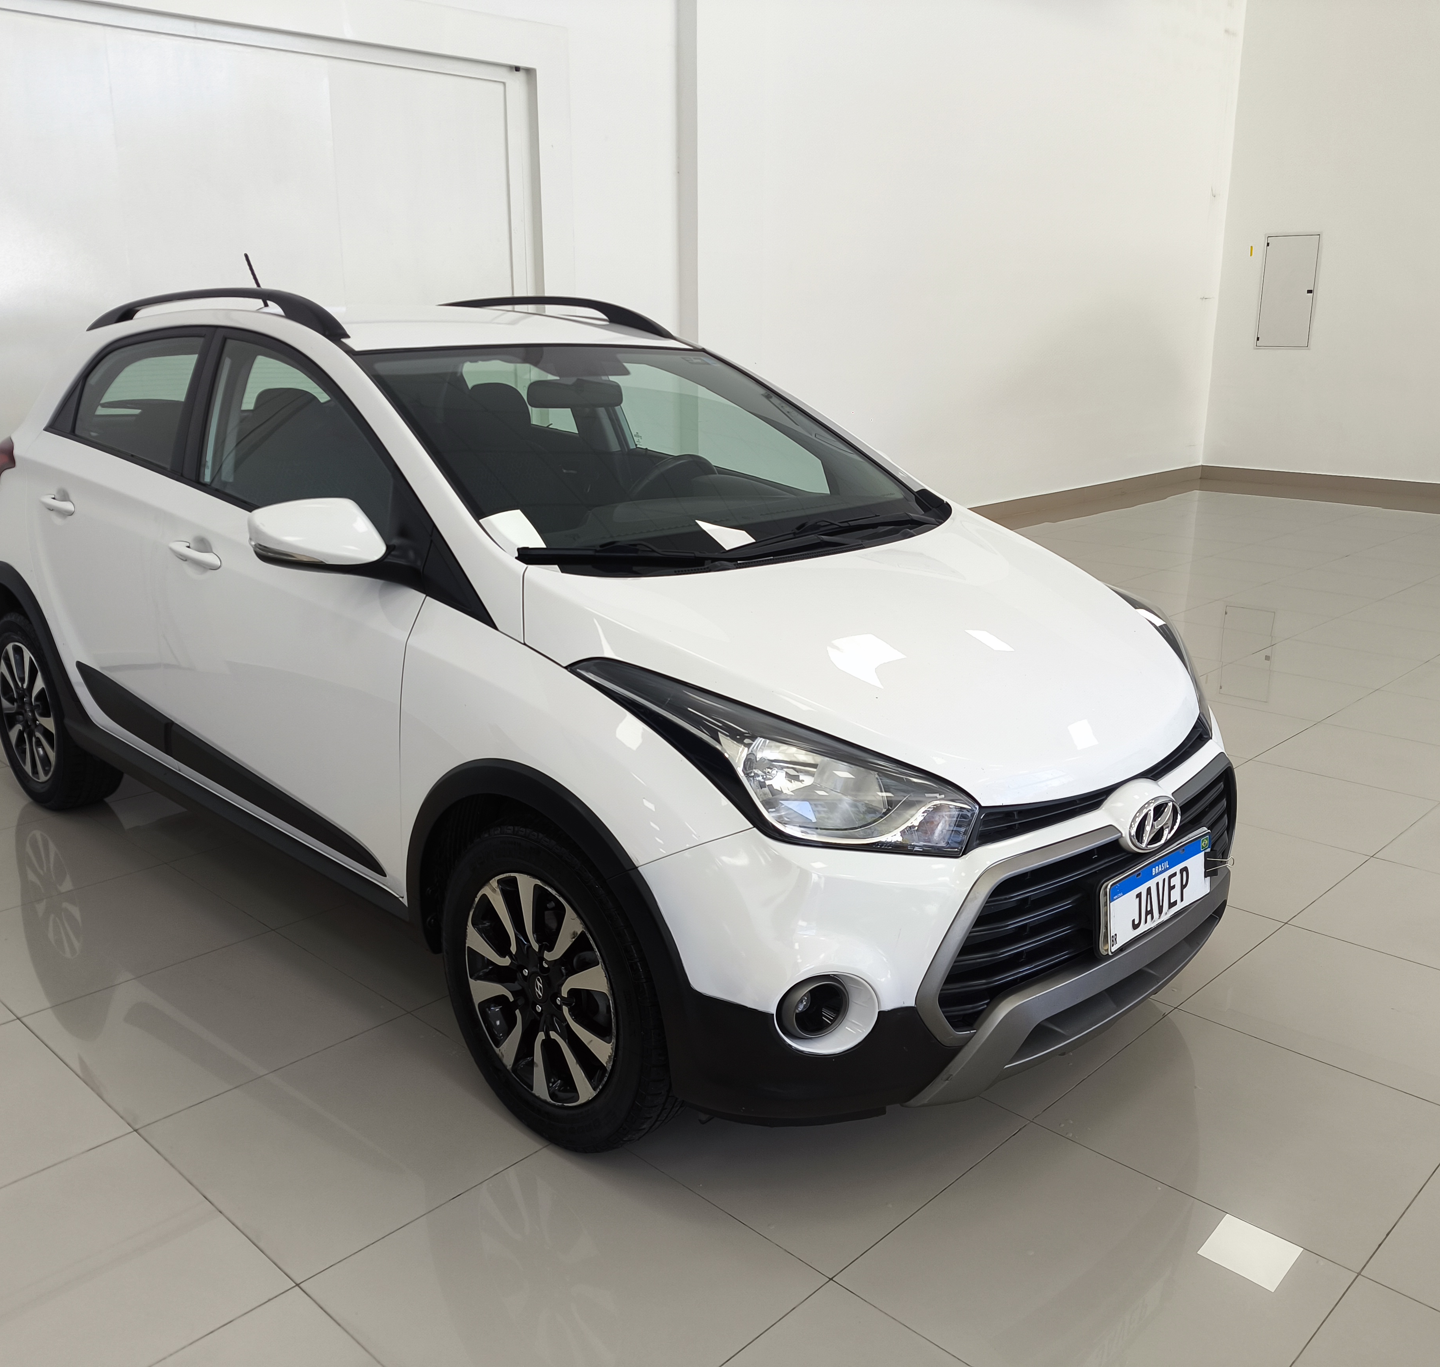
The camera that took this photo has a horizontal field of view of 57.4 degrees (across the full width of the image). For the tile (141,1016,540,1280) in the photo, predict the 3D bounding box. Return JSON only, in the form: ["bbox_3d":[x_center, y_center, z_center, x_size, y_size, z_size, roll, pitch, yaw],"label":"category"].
[{"bbox_3d":[-0.675,0.846,2.495,0.598,0.010,0.598,15,21,42],"label":"tile"}]

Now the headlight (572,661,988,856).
[{"bbox_3d":[0.078,0.115,2.196,0.650,0.270,0.370,15,21,42],"label":"headlight"}]

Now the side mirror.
[{"bbox_3d":[-0.753,-0.281,2.466,0.160,0.138,0.195,14,21,42],"label":"side mirror"}]

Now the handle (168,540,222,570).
[{"bbox_3d":[-1.189,-0.293,2.974,0.215,0.045,0.050,15,21,42],"label":"handle"}]

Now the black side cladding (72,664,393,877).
[{"bbox_3d":[-1.221,0.165,3.127,1.530,0.160,0.050,15,21,42],"label":"black side cladding"}]

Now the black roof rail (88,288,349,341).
[{"bbox_3d":[-1.360,-0.979,3.463,1.540,0.115,0.100,15,21,42],"label":"black roof rail"}]

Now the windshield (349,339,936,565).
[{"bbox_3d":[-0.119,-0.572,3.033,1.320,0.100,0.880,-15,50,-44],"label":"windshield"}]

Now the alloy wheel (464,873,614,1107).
[{"bbox_3d":[-0.269,0.536,2.442,0.437,0.437,0.180,15,21,42],"label":"alloy wheel"}]

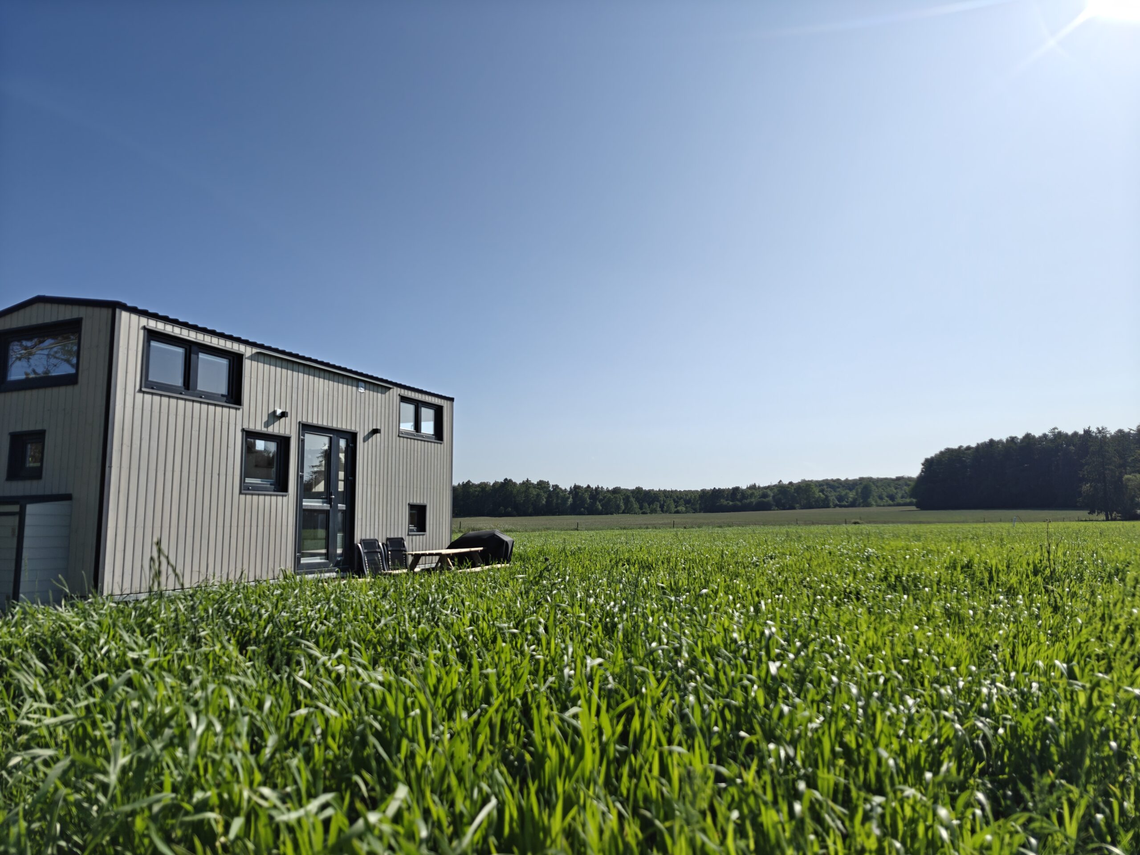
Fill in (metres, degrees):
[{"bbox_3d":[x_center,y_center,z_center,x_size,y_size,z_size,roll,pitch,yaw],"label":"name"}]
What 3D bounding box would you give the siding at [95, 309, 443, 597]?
[{"bbox_3d":[-3.660,0.622,11.430,0.120,3.060,7.140,-4,-8,21],"label":"siding"}]

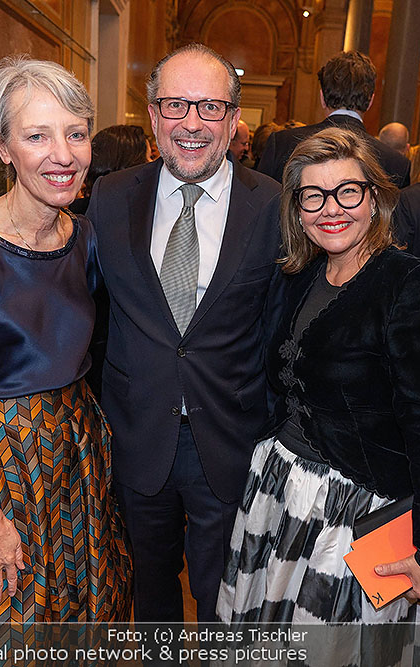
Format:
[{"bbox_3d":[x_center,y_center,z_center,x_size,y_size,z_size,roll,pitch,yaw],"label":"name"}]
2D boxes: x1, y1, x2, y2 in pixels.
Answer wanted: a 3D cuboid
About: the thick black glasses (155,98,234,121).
[{"bbox_3d":[-0.026,-0.436,1.318,0.146,0.046,0.145,4,15,3],"label":"thick black glasses"}]

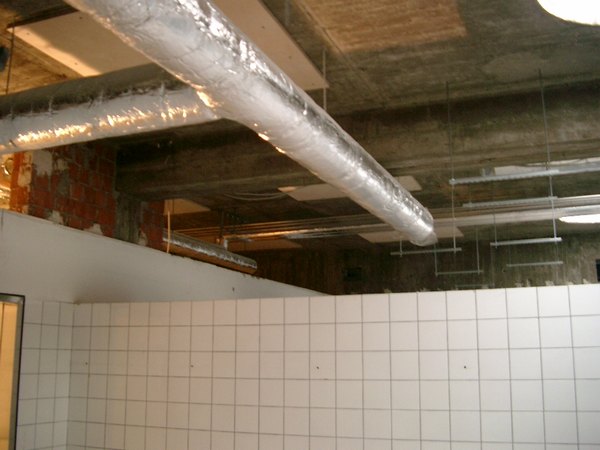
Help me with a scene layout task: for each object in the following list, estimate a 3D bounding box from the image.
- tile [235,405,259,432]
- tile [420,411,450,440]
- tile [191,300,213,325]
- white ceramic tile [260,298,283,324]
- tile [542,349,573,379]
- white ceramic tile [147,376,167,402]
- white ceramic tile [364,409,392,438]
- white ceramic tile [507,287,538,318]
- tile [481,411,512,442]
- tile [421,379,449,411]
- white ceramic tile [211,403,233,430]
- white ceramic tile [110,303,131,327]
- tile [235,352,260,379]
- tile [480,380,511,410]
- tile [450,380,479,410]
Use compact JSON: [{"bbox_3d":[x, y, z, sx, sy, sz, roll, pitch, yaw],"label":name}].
[{"bbox_3d":[-0.300,1.091,3.606,0.150,0.150,0.010,-5,-13,21],"label":"tile"},{"bbox_3d":[0.680,1.007,3.220,0.150,0.150,0.010,-5,-13,21],"label":"tile"},{"bbox_3d":[-0.593,0.527,3.861,0.150,0.150,0.009,-5,-13,21],"label":"tile"},{"bbox_3d":[-0.159,0.497,3.698,0.150,0.150,0.010,-5,-13,21],"label":"white ceramic tile"},{"bbox_3d":[1.243,0.670,3.095,0.150,0.150,0.010,-5,-13,21],"label":"tile"},{"bbox_3d":[-0.860,0.986,3.860,0.150,0.150,0.010,-5,-13,21],"label":"white ceramic tile"},{"bbox_3d":[0.402,1.033,3.329,0.150,0.150,0.010,-5,-13,21],"label":"white ceramic tile"},{"bbox_3d":[1.112,0.389,3.209,0.150,0.150,0.010,-5,-13,21],"label":"white ceramic tile"},{"bbox_3d":[0.948,0.972,3.092,0.150,0.150,0.008,-5,-13,21],"label":"tile"},{"bbox_3d":[0.683,0.863,3.252,0.150,0.150,0.010,-5,-13,21],"label":"tile"},{"bbox_3d":[-0.440,1.109,3.686,0.150,0.150,0.010,-5,-13,21],"label":"white ceramic tile"},{"bbox_3d":[-1.131,0.563,4.033,0.150,0.150,0.008,-5,-13,21],"label":"white ceramic tile"},{"bbox_3d":[-0.297,0.794,3.636,0.150,0.150,0.008,-5,-13,21],"label":"tile"},{"bbox_3d":[0.951,0.829,3.120,0.150,0.150,0.008,-5,-13,21],"label":"tile"},{"bbox_3d":[0.820,0.849,3.195,0.150,0.150,0.010,-5,-13,21],"label":"tile"}]

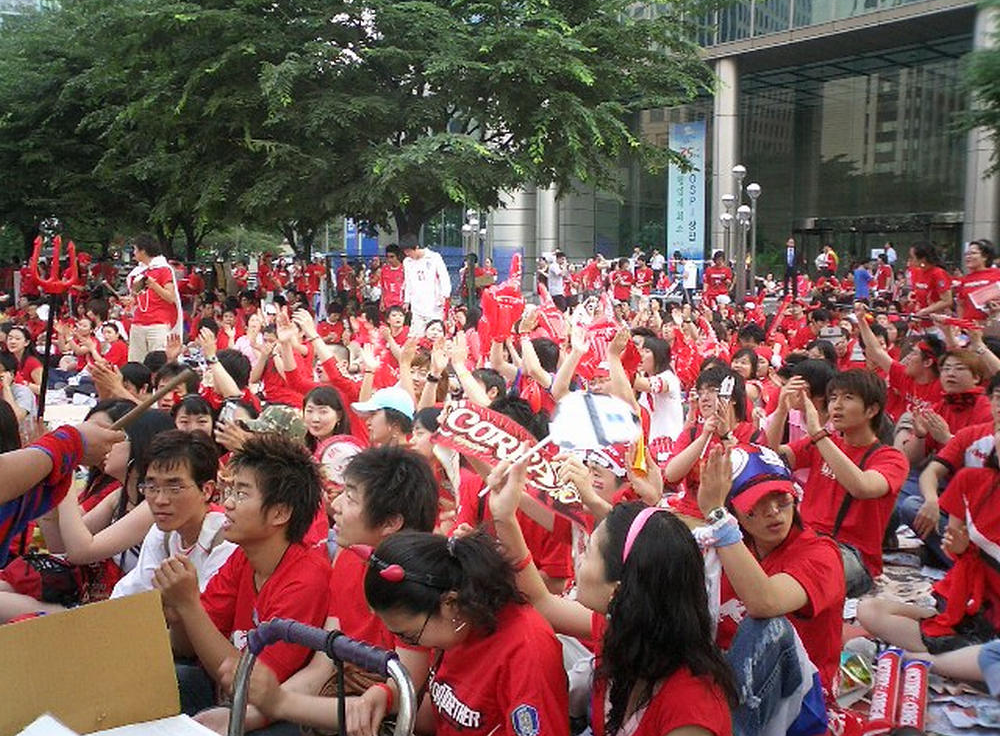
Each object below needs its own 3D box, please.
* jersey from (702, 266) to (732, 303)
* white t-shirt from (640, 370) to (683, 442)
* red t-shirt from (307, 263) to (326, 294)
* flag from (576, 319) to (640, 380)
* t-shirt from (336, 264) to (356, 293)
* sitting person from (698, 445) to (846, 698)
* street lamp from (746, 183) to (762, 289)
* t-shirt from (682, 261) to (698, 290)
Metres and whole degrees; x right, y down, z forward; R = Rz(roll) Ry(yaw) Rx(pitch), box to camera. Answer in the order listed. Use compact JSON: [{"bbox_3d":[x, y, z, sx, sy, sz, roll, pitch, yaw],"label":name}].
[{"bbox_3d":[4.578,-1.800,22.500,0.580,0.740,0.280,1,5,6],"label":"jersey"},{"bbox_3d":[0.918,0.233,6.000,0.260,0.470,0.400,0,5,-5],"label":"white t-shirt"},{"bbox_3d":[-3.433,-1.656,20.000,0.450,0.600,0.300,-4,6,-37],"label":"red t-shirt"},{"bbox_3d":[0.588,-0.102,5.900,0.360,0.370,0.150,0,5,0],"label":"flag"},{"bbox_3d":[-2.915,-1.700,20.300,0.420,0.560,0.280,-1,5,-9],"label":"t-shirt"},{"bbox_3d":[0.700,0.614,2.791,0.520,0.830,0.700,4,7,37],"label":"sitting person"},{"bbox_3d":[6.190,-2.843,26.145,0.360,3.400,0.360,0,5,0],"label":"street lamp"},{"bbox_3d":[4.456,-2.163,25.000,0.300,0.680,0.450,3,6,28],"label":"t-shirt"}]

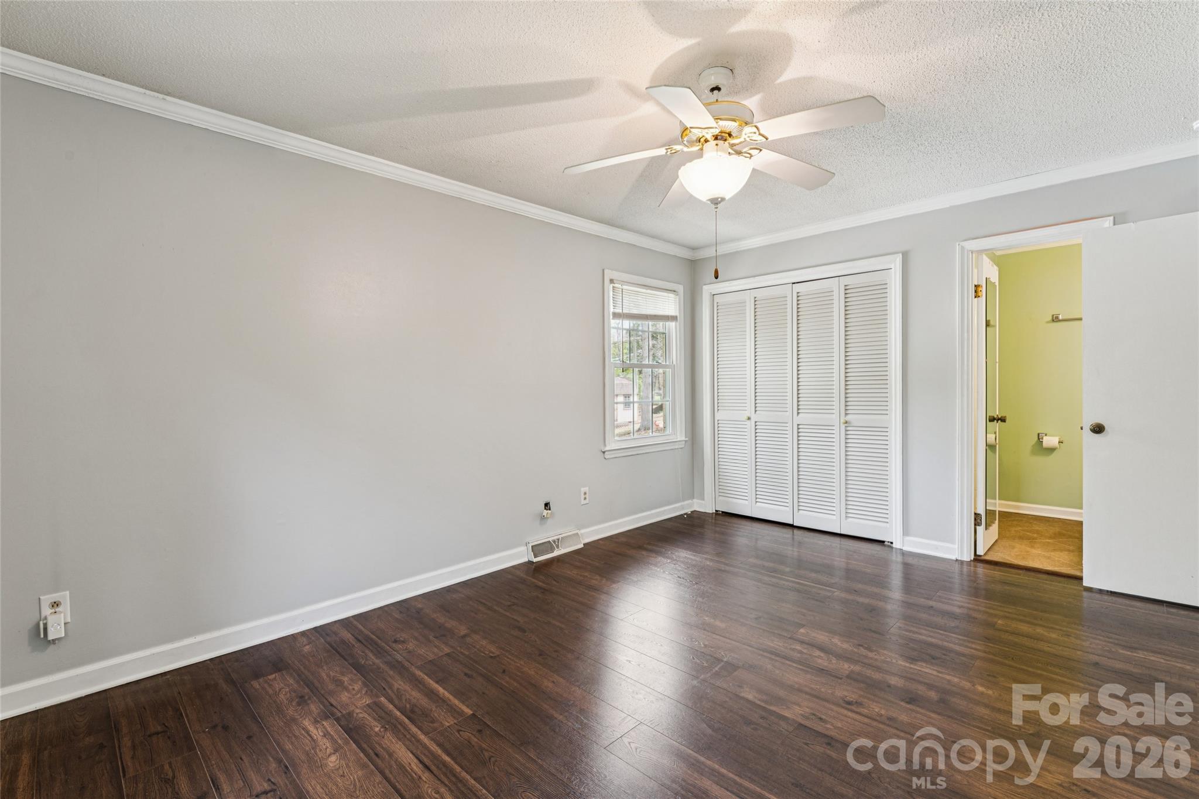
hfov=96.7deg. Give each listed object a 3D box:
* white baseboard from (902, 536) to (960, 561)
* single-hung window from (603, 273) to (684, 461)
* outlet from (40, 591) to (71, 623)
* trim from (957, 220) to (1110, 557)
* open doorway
[{"bbox_3d":[2.294,1.033,3.710,0.329,0.097,0.016,1,2,45],"label":"white baseboard"},{"bbox_3d":[0.397,-0.291,4.580,0.115,1.483,1.067,1,2,45],"label":"single-hung window"},{"bbox_3d":[-2.107,0.814,2.064,0.009,0.123,0.078,1,2,45],"label":"outlet"},{"bbox_3d":[2.663,0.024,3.307,0.744,2.119,0.028,1,2,45],"label":"trim"},{"bbox_3d":[2.710,0.060,3.339,0.595,2.044,0.130,1,2,45],"label":"open doorway"}]

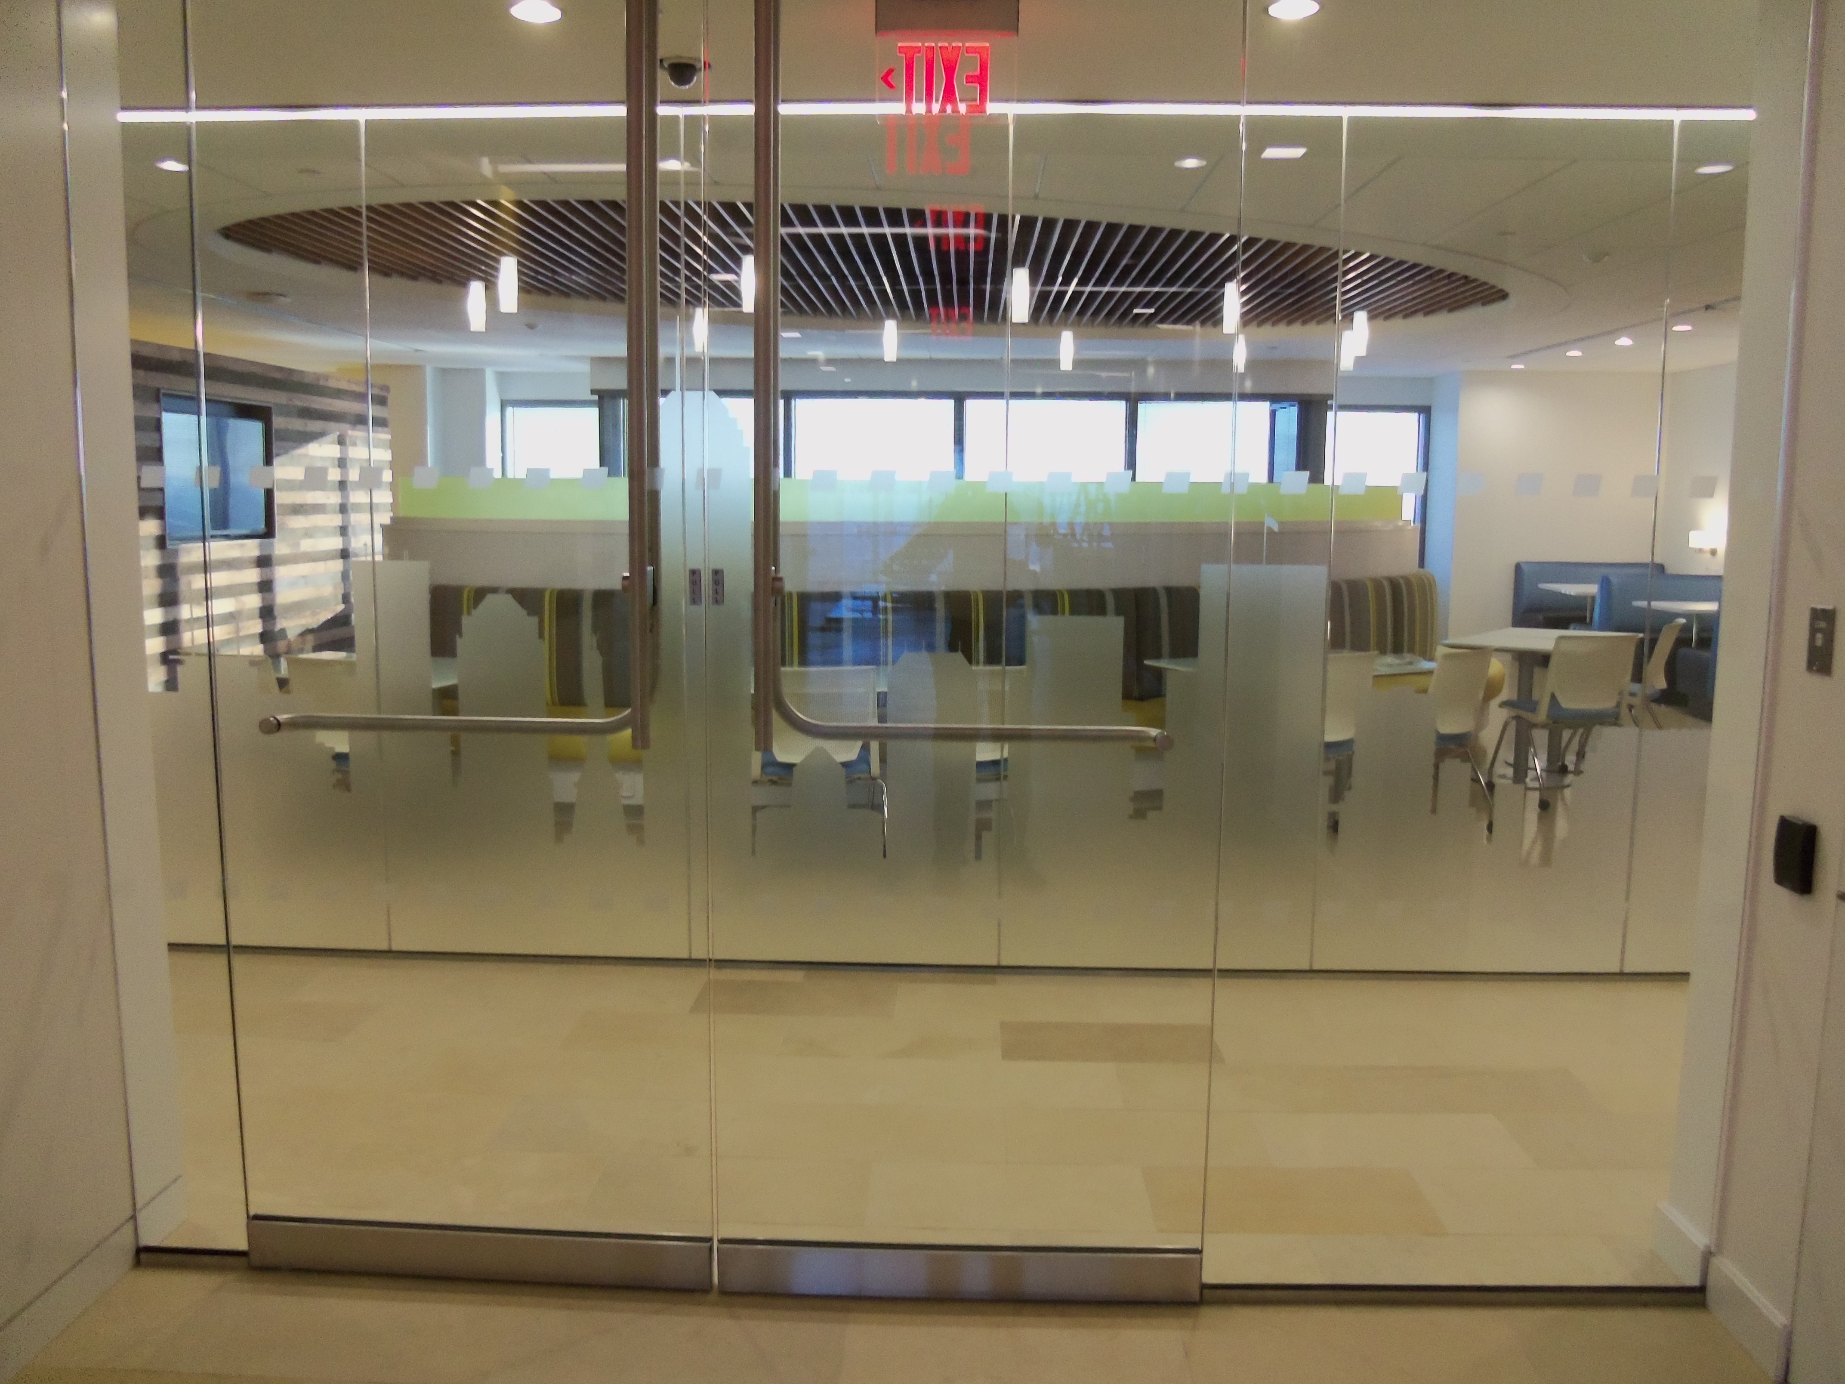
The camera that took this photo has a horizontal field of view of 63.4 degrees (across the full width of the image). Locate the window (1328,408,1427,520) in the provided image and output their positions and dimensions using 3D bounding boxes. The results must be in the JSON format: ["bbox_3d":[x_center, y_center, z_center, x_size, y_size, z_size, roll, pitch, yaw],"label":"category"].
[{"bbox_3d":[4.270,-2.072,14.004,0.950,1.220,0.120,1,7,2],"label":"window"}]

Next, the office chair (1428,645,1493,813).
[{"bbox_3d":[2.255,0.214,6.758,0.530,0.860,0.560,-5,9,-38],"label":"office chair"}]

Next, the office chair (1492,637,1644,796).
[{"bbox_3d":[3.222,0.128,7.489,0.530,0.860,0.560,-2,8,-17],"label":"office chair"}]

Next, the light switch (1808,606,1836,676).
[{"bbox_3d":[1.464,-0.083,2.426,0.012,0.113,0.072,1,7,2],"label":"light switch"}]

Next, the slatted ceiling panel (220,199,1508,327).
[{"bbox_3d":[0.027,-2.280,8.096,6.800,0.160,3.950,-2,8,-17],"label":"slatted ceiling panel"}]

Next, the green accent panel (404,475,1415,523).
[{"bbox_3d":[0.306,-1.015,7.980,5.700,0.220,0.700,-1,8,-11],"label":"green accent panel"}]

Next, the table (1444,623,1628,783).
[{"bbox_3d":[3.417,0.092,8.203,0.760,0.750,1.320,6,9,36],"label":"table"}]

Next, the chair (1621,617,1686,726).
[{"bbox_3d":[3.928,0.022,8.357,0.560,0.860,0.530,6,9,34],"label":"chair"}]

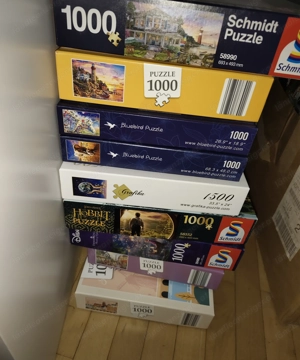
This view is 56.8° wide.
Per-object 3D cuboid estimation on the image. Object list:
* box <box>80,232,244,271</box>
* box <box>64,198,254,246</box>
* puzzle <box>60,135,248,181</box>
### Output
[{"bbox_3d":[0.028,-0.007,0.584,0.272,0.057,0.368,8,39,2],"label":"box"},{"bbox_3d":[0.021,-0.051,0.546,0.271,0.057,0.368,6,39,-2],"label":"box"},{"bbox_3d":[0.014,-0.131,0.481,0.232,0.039,0.333,6,39,-1],"label":"puzzle"}]

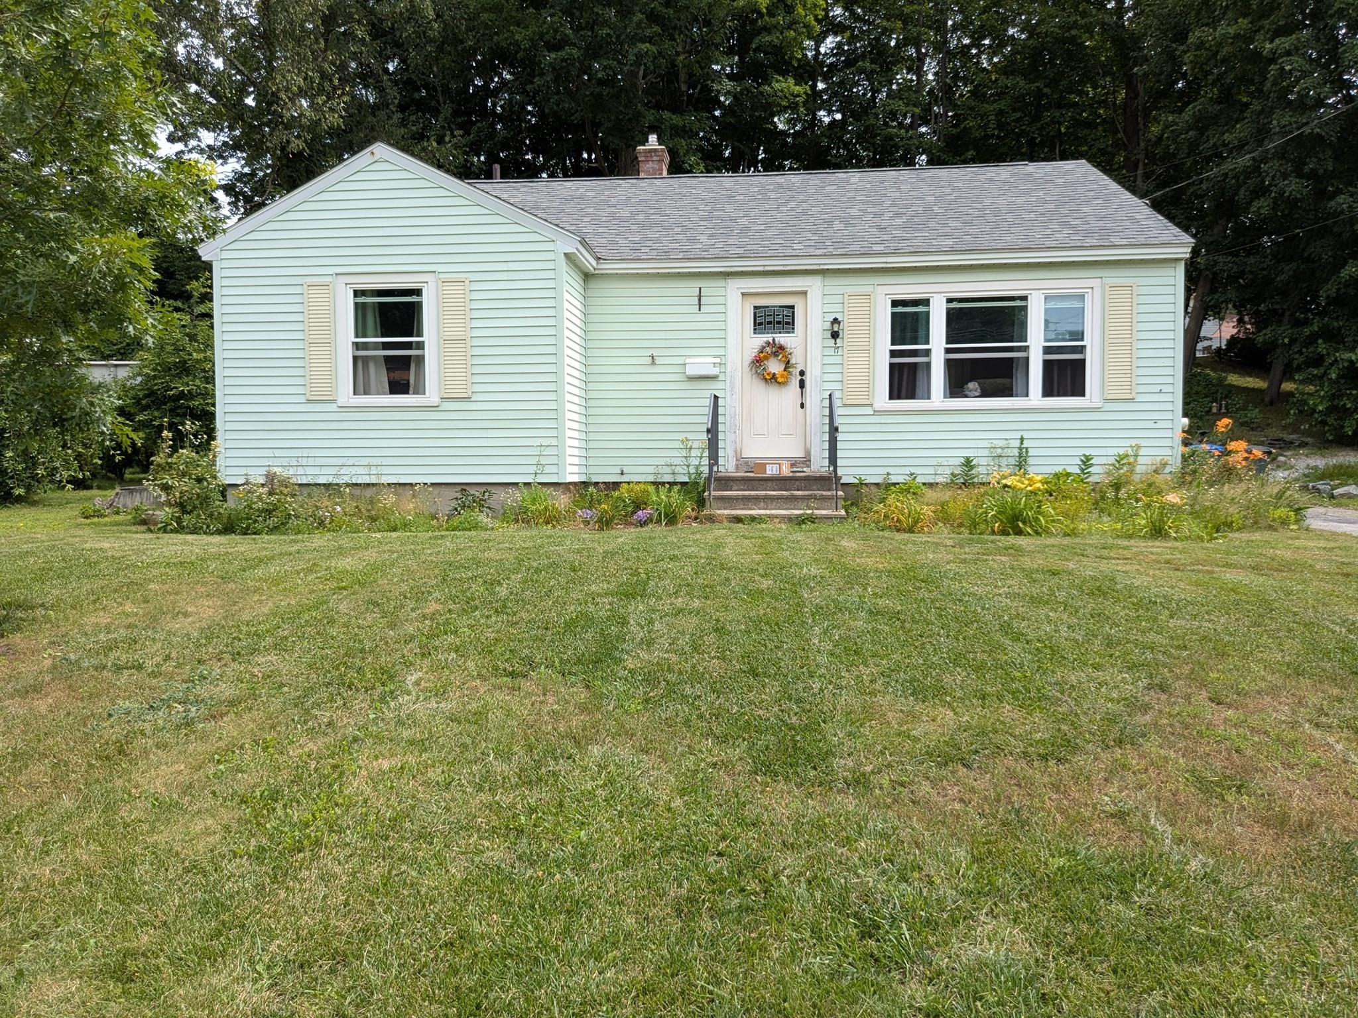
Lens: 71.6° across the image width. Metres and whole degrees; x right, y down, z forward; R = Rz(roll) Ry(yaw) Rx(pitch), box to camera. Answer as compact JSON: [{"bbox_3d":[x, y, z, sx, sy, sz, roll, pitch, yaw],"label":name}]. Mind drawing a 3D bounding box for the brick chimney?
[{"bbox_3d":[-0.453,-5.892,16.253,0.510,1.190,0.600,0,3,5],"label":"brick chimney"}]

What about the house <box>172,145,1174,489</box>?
[{"bbox_3d":[0.551,-2.720,14.464,11.200,5.070,8.670,0,3,5],"label":"house"}]

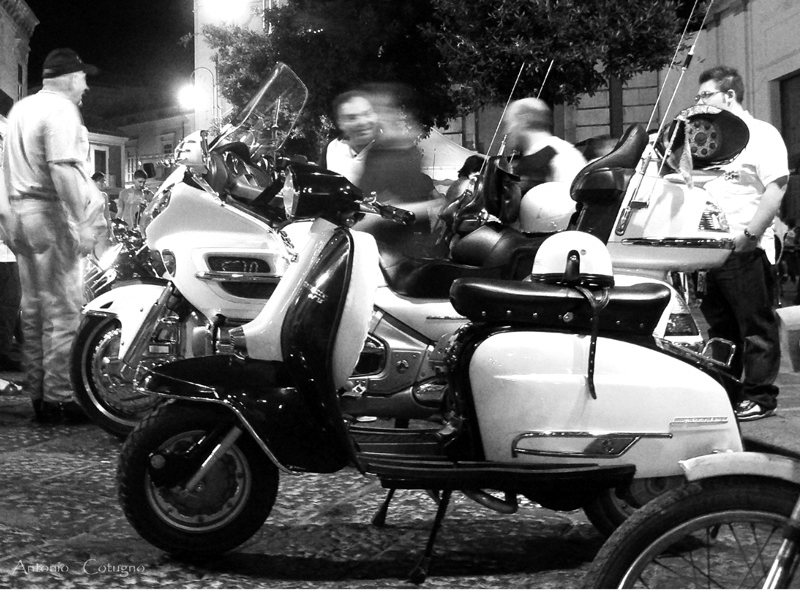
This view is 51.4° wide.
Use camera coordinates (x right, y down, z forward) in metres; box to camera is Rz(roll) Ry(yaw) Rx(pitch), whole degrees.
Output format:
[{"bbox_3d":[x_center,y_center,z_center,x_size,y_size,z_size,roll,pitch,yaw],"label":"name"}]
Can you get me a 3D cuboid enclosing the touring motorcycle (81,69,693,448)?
[{"bbox_3d":[-0.085,-0.160,3.290,2.600,1.510,0.930,0,4,7],"label":"touring motorcycle"}]

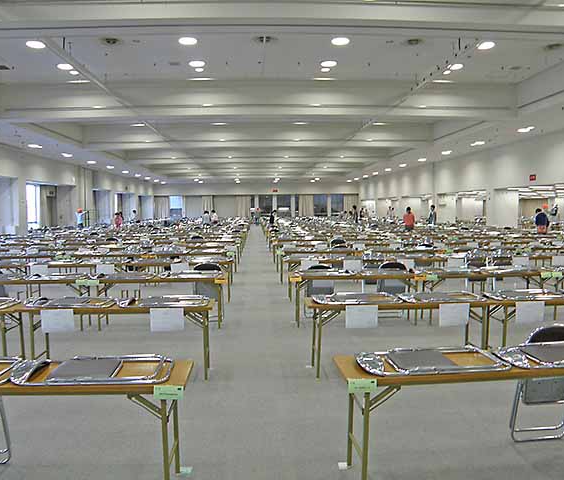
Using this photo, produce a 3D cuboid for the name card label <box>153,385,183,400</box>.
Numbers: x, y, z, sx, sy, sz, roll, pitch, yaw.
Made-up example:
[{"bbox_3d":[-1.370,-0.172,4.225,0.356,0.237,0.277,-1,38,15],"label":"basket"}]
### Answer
[{"bbox_3d":[-0.579,0.782,2.460,0.150,0.075,0.005,-1,4,-3],"label":"name card label"}]

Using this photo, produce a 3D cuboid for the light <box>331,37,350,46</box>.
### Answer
[{"bbox_3d":[1.137,-3.830,9.276,0.340,0.060,0.340,-1,4,-3],"label":"light"}]

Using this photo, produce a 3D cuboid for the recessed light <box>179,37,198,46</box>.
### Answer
[{"bbox_3d":[-2.081,-4.418,10.697,0.380,0.080,0.380,0,4,-3],"label":"recessed light"}]

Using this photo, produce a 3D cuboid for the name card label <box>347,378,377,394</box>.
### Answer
[{"bbox_3d":[0.422,0.766,2.510,0.154,0.075,0.005,-1,4,-3],"label":"name card label"}]

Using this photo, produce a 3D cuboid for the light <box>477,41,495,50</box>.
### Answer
[{"bbox_3d":[4.039,-3.838,9.485,0.340,0.060,0.340,-1,4,-3],"label":"light"}]

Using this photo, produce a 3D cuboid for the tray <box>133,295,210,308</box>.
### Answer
[{"bbox_3d":[-1.142,0.600,4.839,0.790,0.060,0.450,0,4,-3],"label":"tray"}]

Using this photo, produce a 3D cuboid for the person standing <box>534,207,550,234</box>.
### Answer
[{"bbox_3d":[9.168,-0.269,16.918,0.500,1.640,0.360,0,4,-5],"label":"person standing"}]

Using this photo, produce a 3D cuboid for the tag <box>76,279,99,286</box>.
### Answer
[{"bbox_3d":[-2.607,0.567,6.410,0.320,0.080,0.010,0,4,-3],"label":"tag"}]

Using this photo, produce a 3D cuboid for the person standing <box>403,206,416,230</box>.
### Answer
[{"bbox_3d":[4.975,-0.454,18.800,0.470,1.630,0.300,-1,4,-3],"label":"person standing"}]

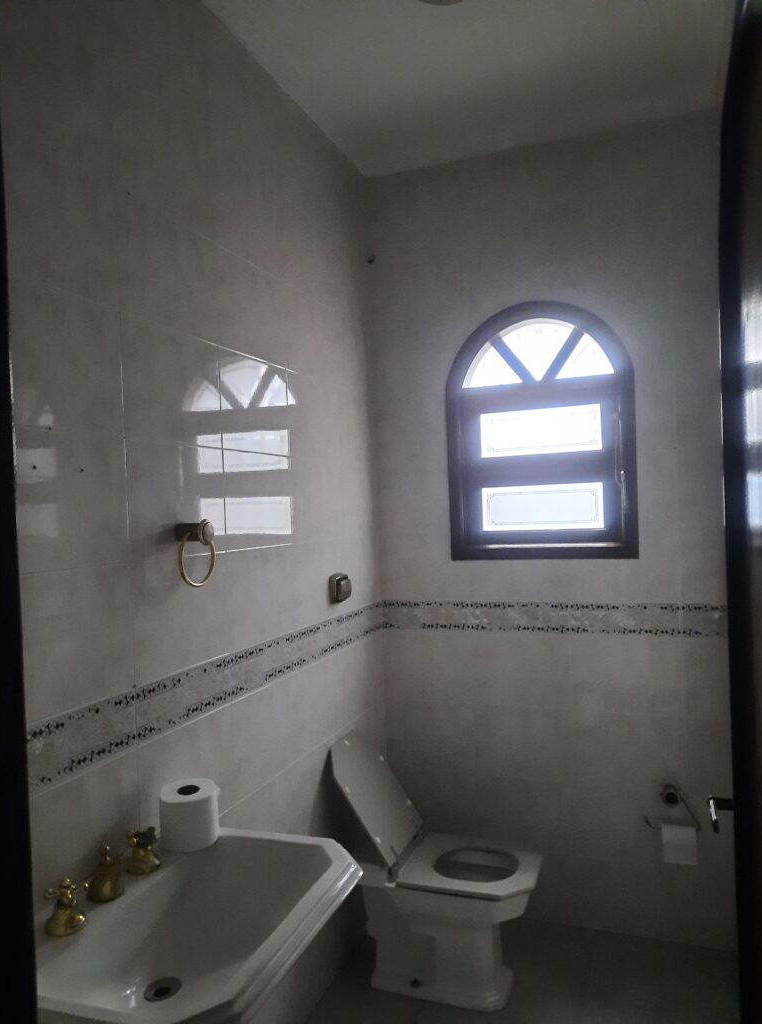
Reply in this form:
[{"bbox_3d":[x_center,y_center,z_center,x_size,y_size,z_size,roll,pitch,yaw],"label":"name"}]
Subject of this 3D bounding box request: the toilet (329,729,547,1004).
[{"bbox_3d":[0.174,1.091,2.301,0.617,0.722,0.350,-2,0,21],"label":"toilet"}]

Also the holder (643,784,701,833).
[{"bbox_3d":[0.945,0.965,2.403,0.168,0.141,0.080,-2,0,21],"label":"holder"}]

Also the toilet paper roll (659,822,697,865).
[{"bbox_3d":[0.965,1.069,2.395,0.106,0.111,0.080,-2,0,21],"label":"toilet paper roll"}]

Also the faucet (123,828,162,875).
[{"bbox_3d":[-0.455,0.635,1.414,0.068,0.075,0.068,-2,0,21],"label":"faucet"}]

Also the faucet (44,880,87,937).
[{"bbox_3d":[-0.517,0.636,1.207,0.068,0.077,0.068,-2,0,21],"label":"faucet"}]

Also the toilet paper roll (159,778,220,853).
[{"bbox_3d":[-0.392,0.618,1.508,0.113,0.099,0.113,-2,0,0],"label":"toilet paper roll"}]

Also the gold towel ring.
[{"bbox_3d":[-0.406,0.094,1.632,0.075,0.149,0.126,-2,0,21],"label":"gold towel ring"}]

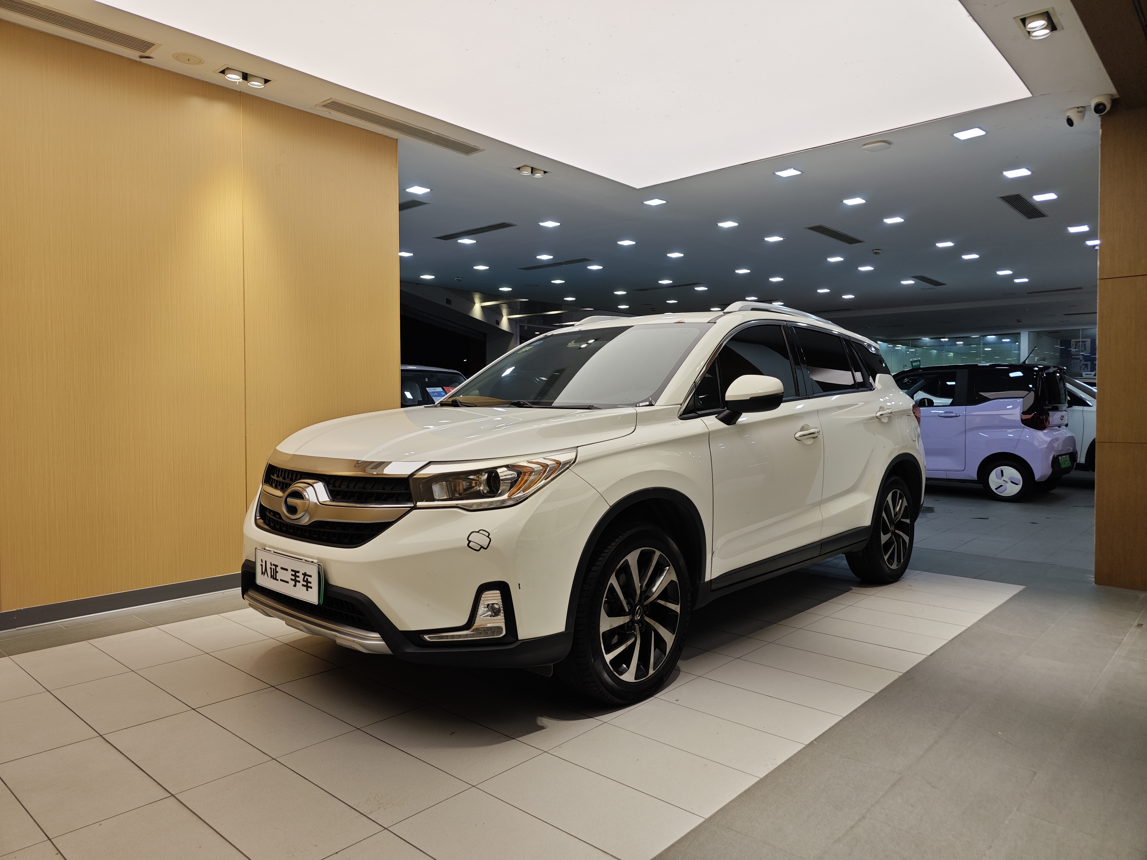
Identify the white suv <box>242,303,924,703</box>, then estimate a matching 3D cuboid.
[{"bbox_3d":[0.503,0.129,4.345,1.900,1.700,4.520,1,2,42],"label":"white suv"}]

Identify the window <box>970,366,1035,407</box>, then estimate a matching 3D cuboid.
[{"bbox_3d":[5.023,-0.511,8.926,0.660,0.460,0.080,1,2,42],"label":"window"}]

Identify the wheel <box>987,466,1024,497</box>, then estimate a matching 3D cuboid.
[{"bbox_3d":[5.050,0.597,8.895,0.370,0.365,0.130,1,2,42],"label":"wheel"}]

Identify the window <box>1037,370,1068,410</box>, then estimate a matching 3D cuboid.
[{"bbox_3d":[5.776,-0.479,9.153,0.140,0.460,1.120,1,2,42],"label":"window"}]

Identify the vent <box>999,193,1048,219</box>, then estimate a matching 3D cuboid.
[{"bbox_3d":[4.338,-2.155,7.328,0.180,0.040,1.120,1,2,42],"label":"vent"}]

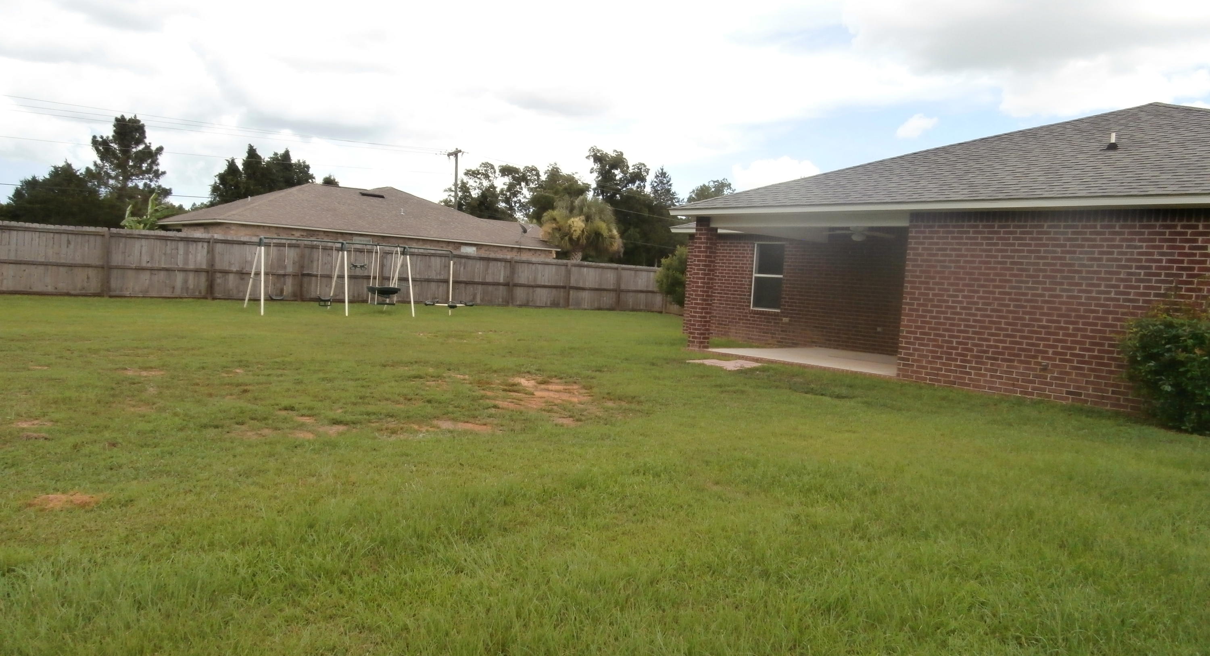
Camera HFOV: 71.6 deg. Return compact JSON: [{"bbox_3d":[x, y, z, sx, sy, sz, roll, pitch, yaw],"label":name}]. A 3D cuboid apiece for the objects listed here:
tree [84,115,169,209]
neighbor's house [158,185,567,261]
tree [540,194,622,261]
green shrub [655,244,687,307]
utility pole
[{"bbox_3d":[-40.152,-11.679,70.386,6.700,12.100,6.700,3,4,0],"label":"tree"},{"bbox_3d":[-13.660,-5.255,46.549,17.940,5.500,14.200,0,5,-39],"label":"neighbor's house"},{"bbox_3d":[-1.371,-4.184,43.171,4.200,5.360,4.200,3,4,0],"label":"tree"},{"bbox_3d":[2.400,-1.264,24.576,2.100,2.370,2.100,3,4,0],"label":"green shrub"},{"bbox_3d":[-12.349,-9.205,68.343,0.400,10.750,2.440,2,4,-26],"label":"utility pole"}]

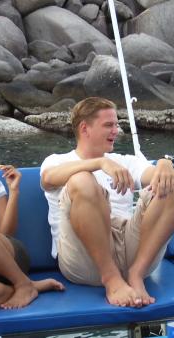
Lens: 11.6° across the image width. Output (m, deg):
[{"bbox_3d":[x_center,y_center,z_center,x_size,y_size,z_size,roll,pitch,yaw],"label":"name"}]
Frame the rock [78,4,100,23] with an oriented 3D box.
[{"bbox_3d":[0.063,-3.940,21.750,0.505,0.435,0.479,0,7,0],"label":"rock"}]

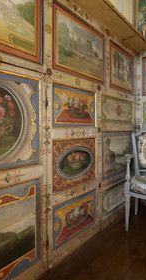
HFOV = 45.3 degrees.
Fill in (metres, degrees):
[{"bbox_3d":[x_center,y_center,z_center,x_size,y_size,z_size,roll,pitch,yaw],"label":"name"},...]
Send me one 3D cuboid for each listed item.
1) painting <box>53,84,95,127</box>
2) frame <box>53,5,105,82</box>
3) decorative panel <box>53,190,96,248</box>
[{"bbox_3d":[0.033,-0.253,1.362,0.030,0.304,0.492,2,3,42],"label":"painting"},{"bbox_3d":[0.077,-0.720,1.411,0.030,0.436,0.625,2,3,42],"label":"frame"},{"bbox_3d":[0.035,0.589,1.365,0.030,0.294,0.494,2,3,42],"label":"decorative panel"}]

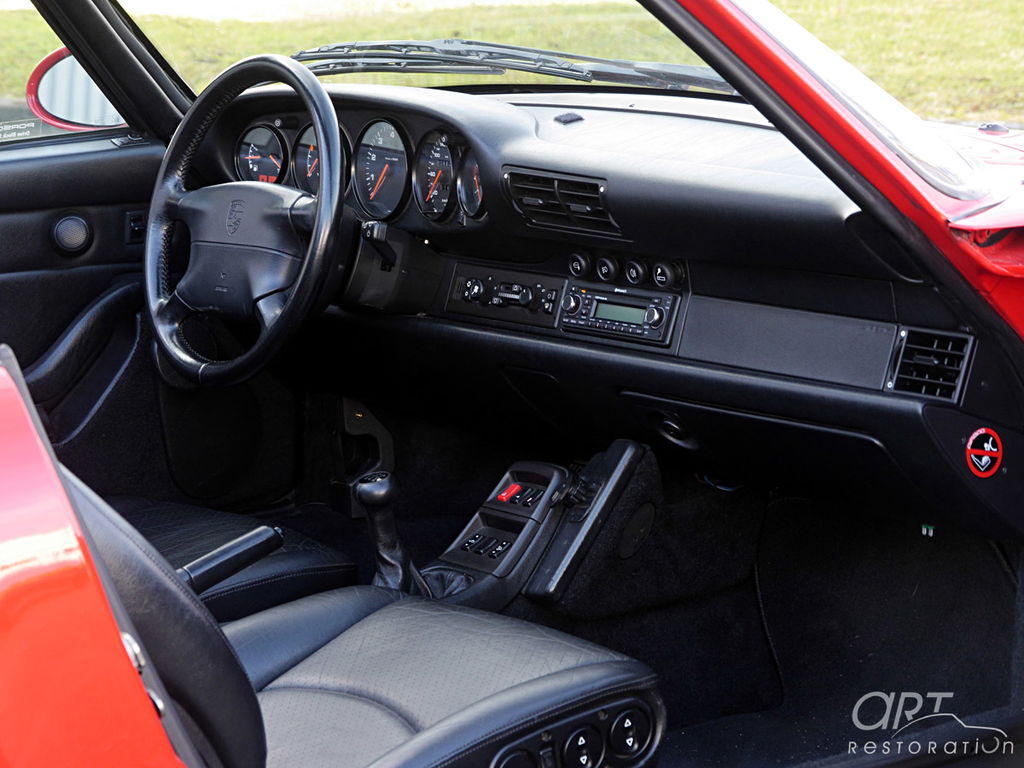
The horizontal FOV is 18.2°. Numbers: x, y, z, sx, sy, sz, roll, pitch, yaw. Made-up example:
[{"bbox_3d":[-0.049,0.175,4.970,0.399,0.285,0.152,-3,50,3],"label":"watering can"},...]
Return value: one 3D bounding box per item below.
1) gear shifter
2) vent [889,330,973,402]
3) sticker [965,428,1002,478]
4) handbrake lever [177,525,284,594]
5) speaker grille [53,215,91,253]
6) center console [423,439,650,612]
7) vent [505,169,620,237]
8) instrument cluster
[{"bbox_3d":[-0.121,0.162,3.319,0.065,0.150,0.056,-7,10,-35],"label":"gear shifter"},{"bbox_3d":[0.401,-0.017,3.021,0.030,0.068,0.102,14,-2,-36],"label":"vent"},{"bbox_3d":[0.432,0.063,2.920,0.003,0.047,0.047,0,6,-36],"label":"sticker"},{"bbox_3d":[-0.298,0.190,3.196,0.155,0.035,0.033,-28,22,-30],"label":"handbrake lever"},{"bbox_3d":[-0.527,-0.180,3.823,0.046,0.046,0.012,-6,10,-30],"label":"speaker grille"},{"bbox_3d":[0.021,0.153,3.380,0.200,0.185,0.185,-7,10,-35],"label":"center console"},{"bbox_3d":[0.058,-0.196,3.412,0.030,0.063,0.178,-35,25,-27],"label":"vent"},{"bbox_3d":[-0.164,-0.248,3.707,0.070,0.122,0.520,2,5,-36],"label":"instrument cluster"}]

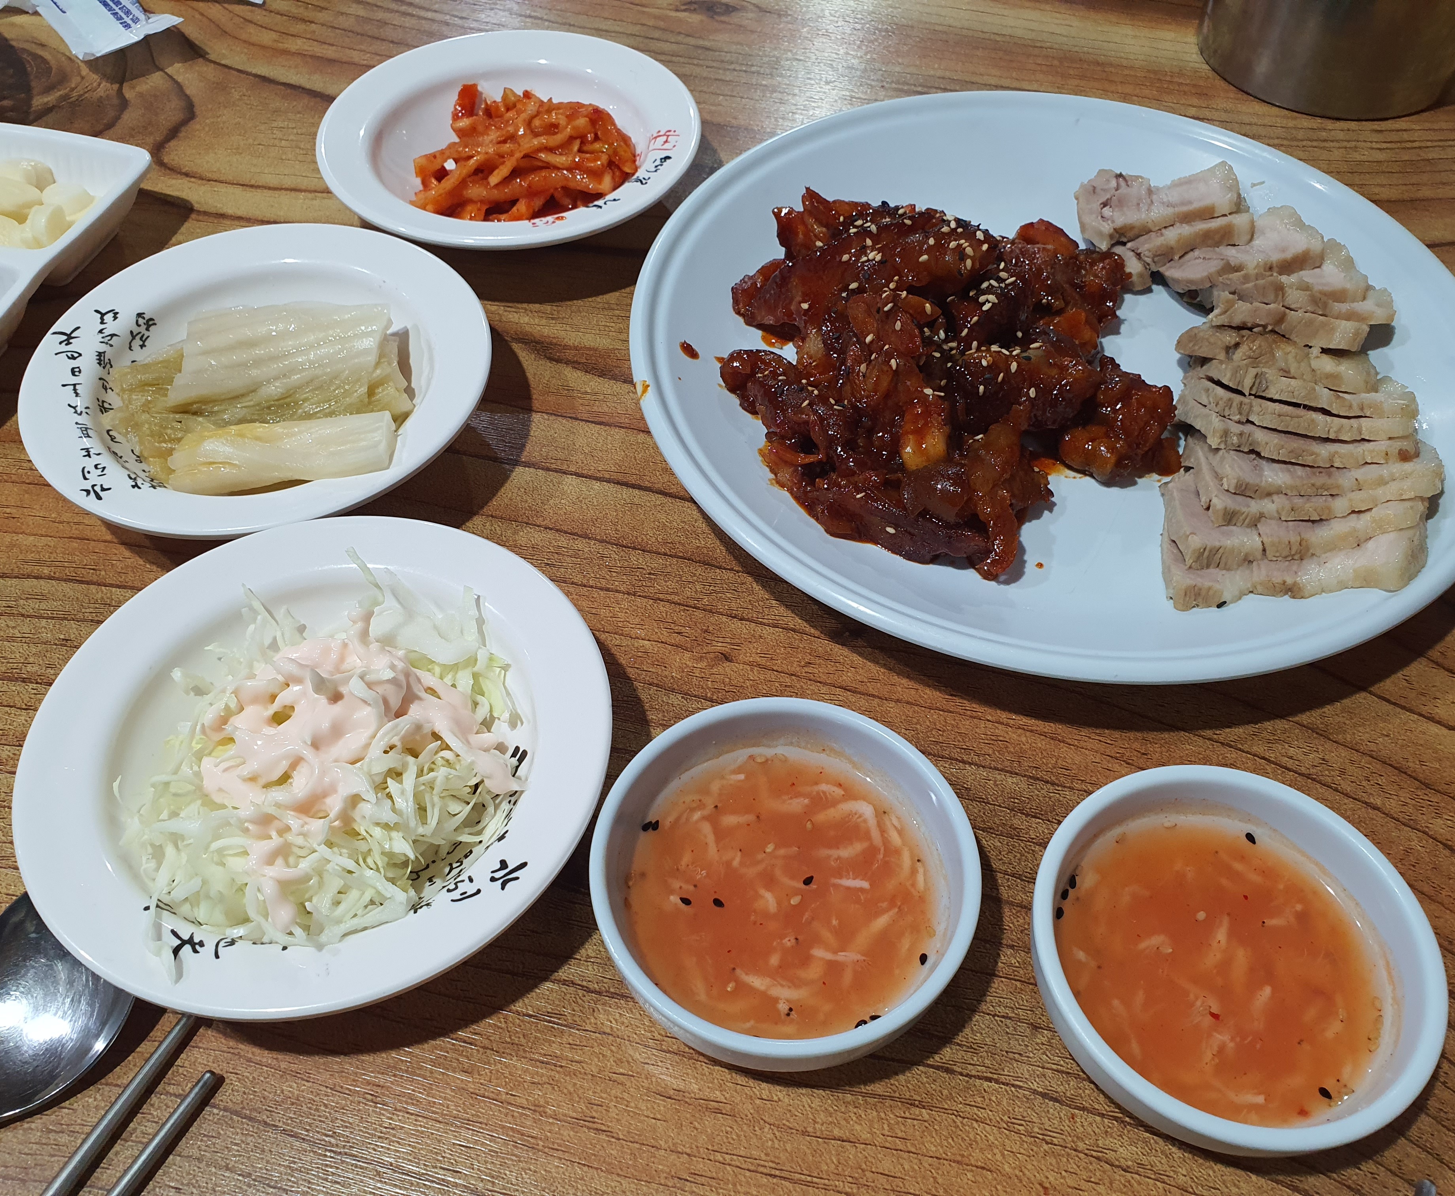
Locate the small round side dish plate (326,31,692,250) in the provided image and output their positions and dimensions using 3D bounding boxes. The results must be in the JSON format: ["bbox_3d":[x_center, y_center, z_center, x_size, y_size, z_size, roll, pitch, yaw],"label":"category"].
[{"bbox_3d":[-0.083,-0.172,0.471,0.146,0.026,0.146,1,53,-1],"label":"small round side dish plate"}]

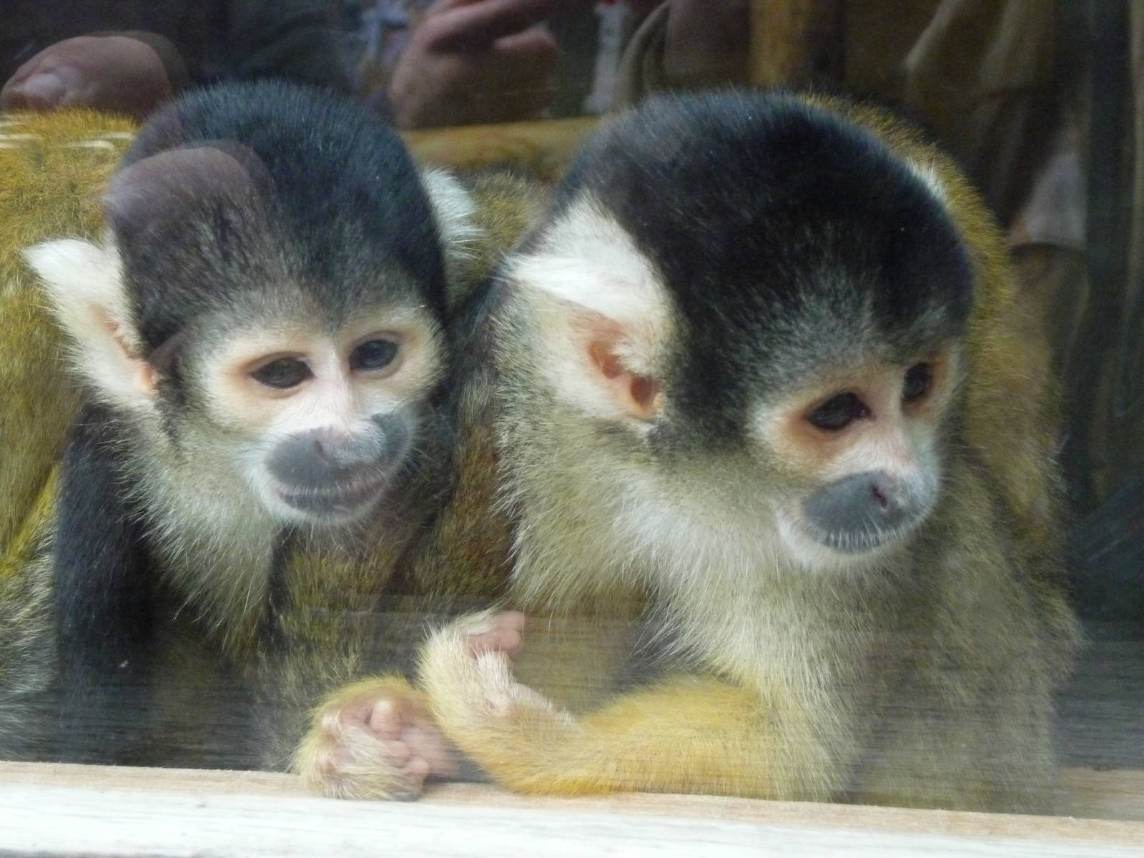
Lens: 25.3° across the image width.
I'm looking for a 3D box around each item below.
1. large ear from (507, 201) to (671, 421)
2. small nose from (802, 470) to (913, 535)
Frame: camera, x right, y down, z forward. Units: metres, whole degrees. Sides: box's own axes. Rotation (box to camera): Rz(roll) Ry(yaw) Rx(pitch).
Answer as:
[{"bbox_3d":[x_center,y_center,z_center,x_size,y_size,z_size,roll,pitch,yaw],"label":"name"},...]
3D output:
[{"bbox_3d":[0.003,-0.021,0.460,0.022,0.036,0.016,-5,9,16],"label":"large ear"},{"bbox_3d":[0.050,0.013,0.445,0.018,0.011,0.009,-20,33,-29],"label":"small nose"}]

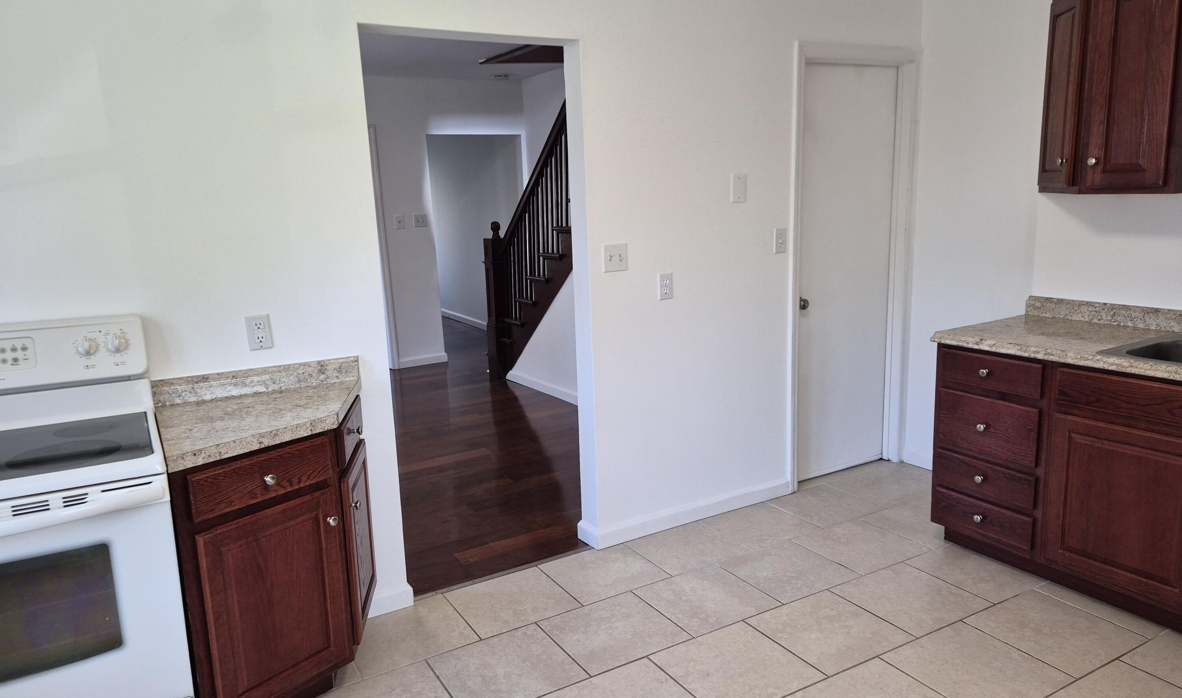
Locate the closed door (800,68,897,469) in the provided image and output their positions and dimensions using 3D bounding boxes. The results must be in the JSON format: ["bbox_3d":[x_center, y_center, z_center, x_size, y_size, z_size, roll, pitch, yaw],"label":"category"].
[{"bbox_3d":[1.277,-0.367,4.019,0.707,2.062,0.043,-8,12,-29],"label":"closed door"}]

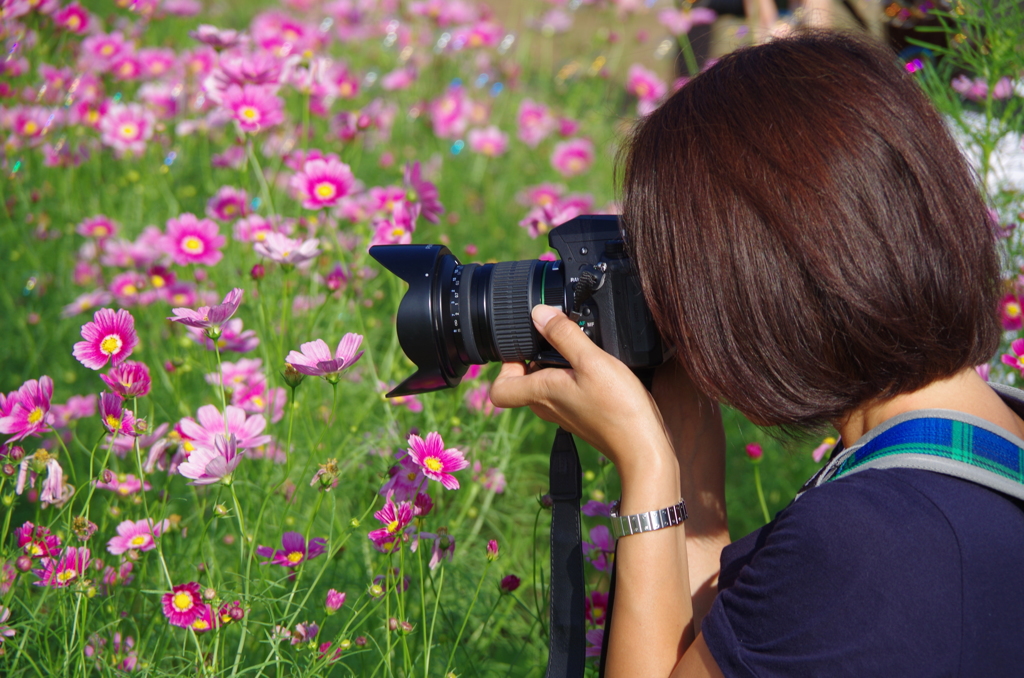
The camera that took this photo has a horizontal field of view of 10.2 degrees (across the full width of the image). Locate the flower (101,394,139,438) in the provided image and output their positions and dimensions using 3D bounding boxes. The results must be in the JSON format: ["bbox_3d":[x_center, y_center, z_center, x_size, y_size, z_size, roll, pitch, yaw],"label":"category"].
[{"bbox_3d":[-0.257,0.050,3.760,0.027,0.026,0.025,1,28,-30],"label":"flower"}]

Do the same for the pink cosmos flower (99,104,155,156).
[{"bbox_3d":[-0.387,-0.209,5.750,0.053,0.052,0.017,0,-14,0],"label":"pink cosmos flower"}]

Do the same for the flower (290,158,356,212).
[{"bbox_3d":[-0.174,-0.143,5.300,0.058,0.055,0.018,1,-30,6],"label":"flower"}]

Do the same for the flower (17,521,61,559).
[{"bbox_3d":[-0.326,0.139,3.950,0.031,0.015,0.028,-1,53,-4],"label":"flower"}]

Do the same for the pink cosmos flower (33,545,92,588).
[{"bbox_3d":[-0.291,0.148,3.720,0.038,0.018,0.036,0,35,0],"label":"pink cosmos flower"}]

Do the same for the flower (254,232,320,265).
[{"bbox_3d":[-0.196,-0.079,5.000,0.055,0.019,0.053,0,10,0],"label":"flower"}]

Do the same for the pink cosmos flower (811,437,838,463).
[{"bbox_3d":[0.232,0.081,4.200,0.033,0.022,0.032,0,11,0],"label":"pink cosmos flower"}]

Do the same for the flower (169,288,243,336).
[{"bbox_3d":[-0.221,-0.018,4.150,0.053,0.024,0.051,-21,3,0],"label":"flower"}]

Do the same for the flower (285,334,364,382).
[{"bbox_3d":[-0.134,0.015,4.100,0.056,0.027,0.053,-15,9,0],"label":"flower"}]

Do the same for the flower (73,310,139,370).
[{"bbox_3d":[-0.292,0.000,4.120,0.047,0.045,0.016,1,-14,6],"label":"flower"}]

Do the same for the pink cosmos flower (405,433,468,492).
[{"bbox_3d":[-0.049,0.080,3.740,0.041,0.039,0.015,-2,-17,-8],"label":"pink cosmos flower"}]

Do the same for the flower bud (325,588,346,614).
[{"bbox_3d":[-0.123,0.182,4.000,0.014,0.018,0.014,12,9,0],"label":"flower bud"}]

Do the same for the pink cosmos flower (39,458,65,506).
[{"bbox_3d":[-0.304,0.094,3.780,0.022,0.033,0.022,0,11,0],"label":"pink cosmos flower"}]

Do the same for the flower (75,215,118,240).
[{"bbox_3d":[-0.398,-0.107,5.500,0.039,0.014,0.038,0,37,0],"label":"flower"}]

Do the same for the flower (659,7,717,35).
[{"bbox_3d":[0.208,-0.378,6.800,0.058,0.028,0.055,0,6,0],"label":"flower"}]

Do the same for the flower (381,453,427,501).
[{"bbox_3d":[-0.078,0.100,4.150,0.036,0.037,0.016,1,6,9],"label":"flower"}]

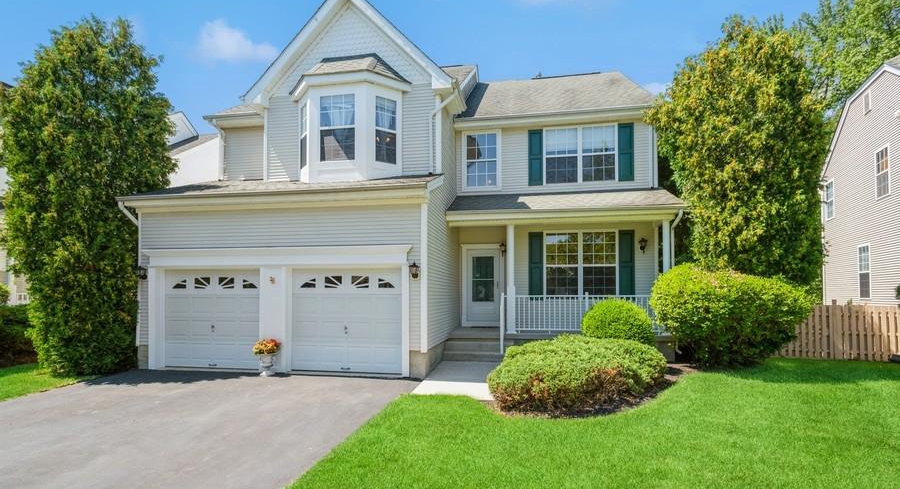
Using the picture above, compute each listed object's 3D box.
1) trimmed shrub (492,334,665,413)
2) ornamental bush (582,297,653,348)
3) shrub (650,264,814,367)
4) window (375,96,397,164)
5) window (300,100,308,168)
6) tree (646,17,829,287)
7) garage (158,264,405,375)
[{"bbox_3d":[2.220,2.078,7.200,2.850,0.940,1.950,0,-2,-5],"label":"trimmed shrub"},{"bbox_3d":[3.490,1.883,8.900,1.460,1.530,1.460,0,-2,10],"label":"ornamental bush"},{"bbox_3d":[6.150,1.564,9.550,3.050,2.260,2.600,0,-2,10],"label":"shrub"},{"bbox_3d":[-1.454,-2.604,9.679,0.556,1.470,0.120,1,-2,-35],"label":"window"},{"bbox_3d":[-3.443,-2.550,10.026,0.120,1.470,0.556,1,-2,-35],"label":"window"},{"bbox_3d":[7.150,-1.396,10.950,3.750,8.530,3.650,0,-2,10],"label":"tree"},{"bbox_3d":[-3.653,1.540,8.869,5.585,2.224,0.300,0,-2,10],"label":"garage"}]

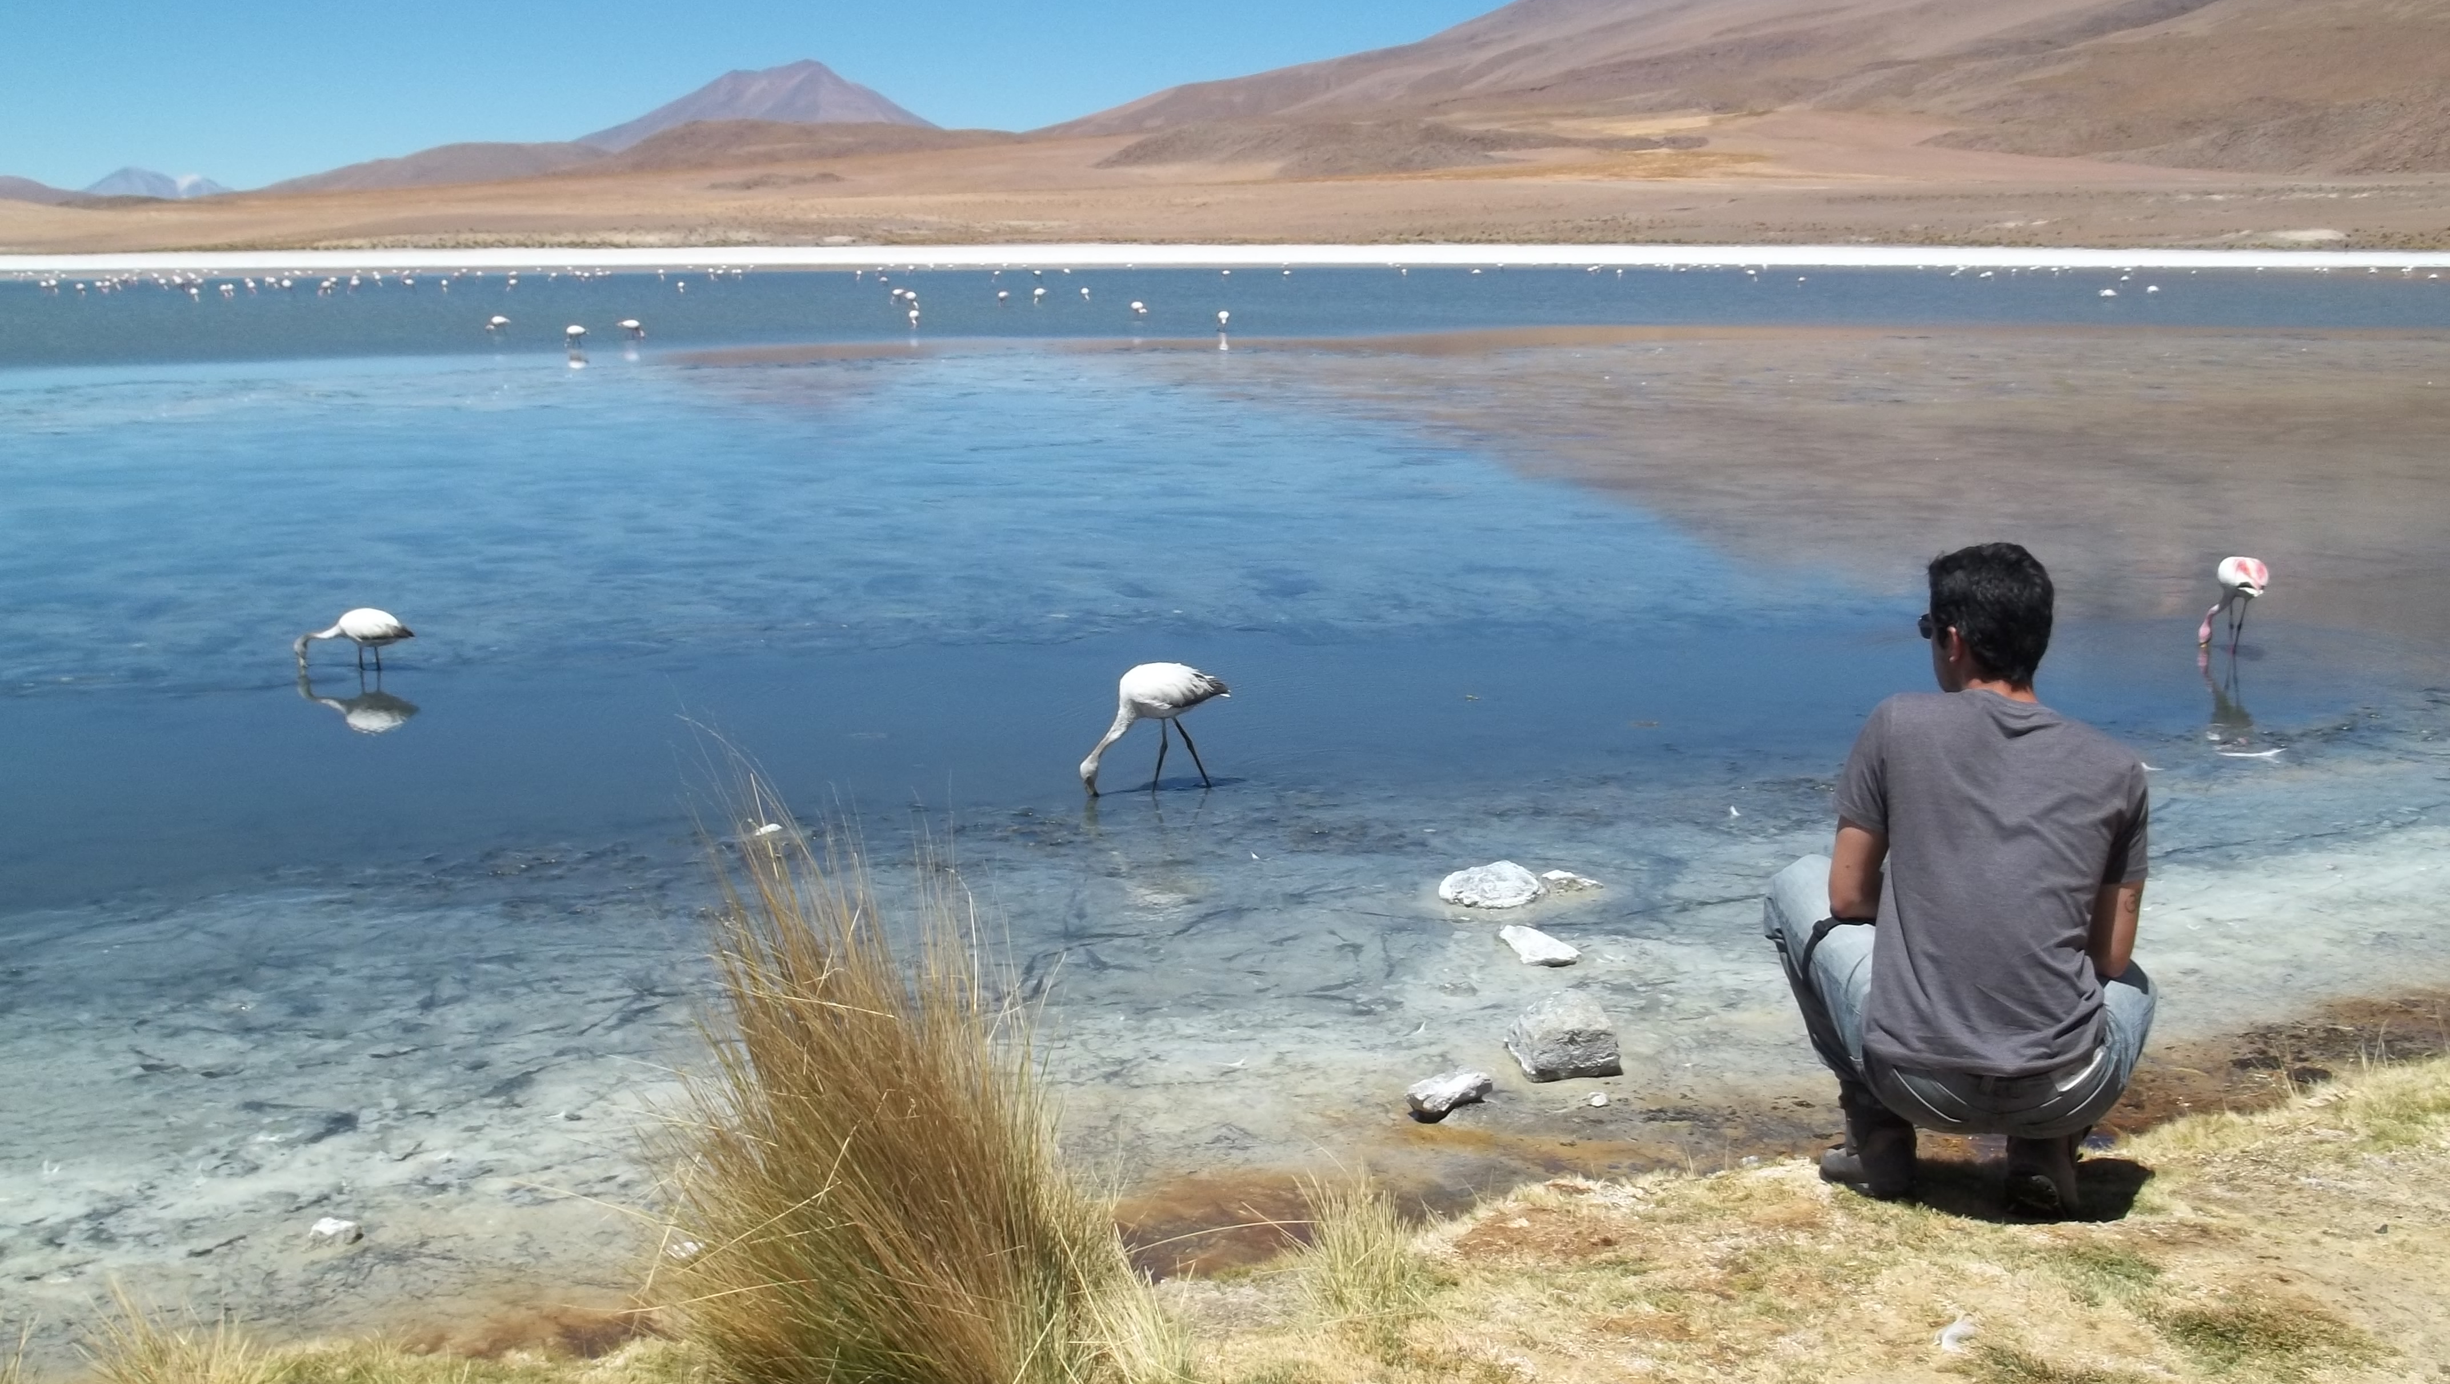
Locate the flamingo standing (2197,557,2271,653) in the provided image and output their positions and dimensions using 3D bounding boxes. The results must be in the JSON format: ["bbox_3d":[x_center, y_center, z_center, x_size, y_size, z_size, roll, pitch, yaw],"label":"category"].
[{"bbox_3d":[4.924,-0.421,11.390,0.210,0.500,0.460,-2,11,-11],"label":"flamingo standing"}]

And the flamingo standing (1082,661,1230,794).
[{"bbox_3d":[-0.251,0.142,8.392,0.550,0.485,0.190,-3,11,-17],"label":"flamingo standing"}]

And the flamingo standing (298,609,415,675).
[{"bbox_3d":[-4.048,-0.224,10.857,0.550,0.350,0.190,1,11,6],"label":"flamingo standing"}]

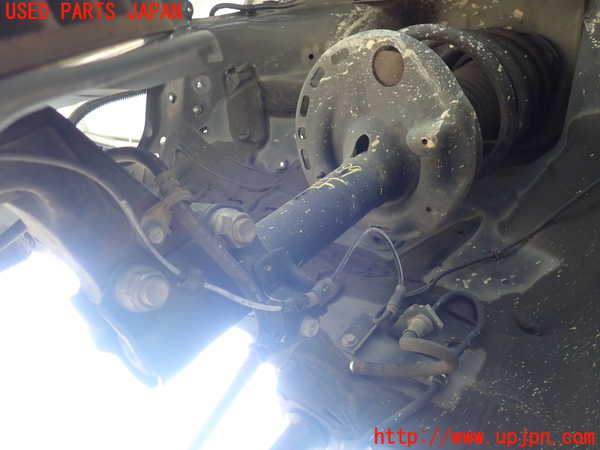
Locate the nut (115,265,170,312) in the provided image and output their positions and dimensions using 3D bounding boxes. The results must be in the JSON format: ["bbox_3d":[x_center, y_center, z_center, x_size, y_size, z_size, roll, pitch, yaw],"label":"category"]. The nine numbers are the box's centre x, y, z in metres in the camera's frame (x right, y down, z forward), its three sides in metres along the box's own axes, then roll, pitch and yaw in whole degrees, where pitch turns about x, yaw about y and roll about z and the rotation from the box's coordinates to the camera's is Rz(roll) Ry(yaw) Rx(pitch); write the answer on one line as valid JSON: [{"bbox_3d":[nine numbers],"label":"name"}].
[{"bbox_3d":[-0.093,0.041,0.317,0.024,0.030,0.030,14,-31,41],"label":"nut"}]

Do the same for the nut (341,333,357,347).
[{"bbox_3d":[0.044,0.104,0.471,0.013,0.013,0.008,10,-4,12],"label":"nut"}]

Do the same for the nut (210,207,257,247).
[{"bbox_3d":[-0.045,0.003,0.367,0.023,0.029,0.029,14,-31,41],"label":"nut"}]

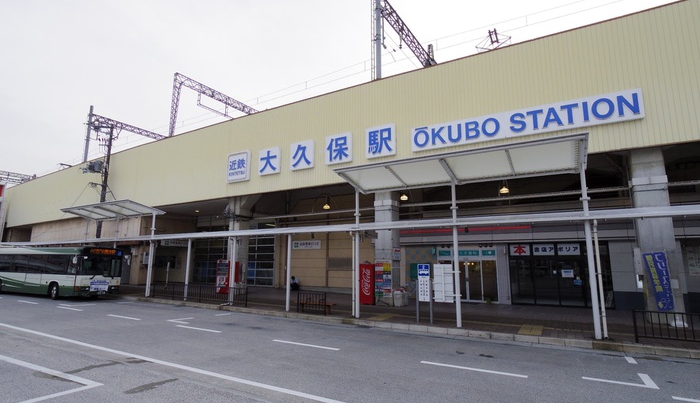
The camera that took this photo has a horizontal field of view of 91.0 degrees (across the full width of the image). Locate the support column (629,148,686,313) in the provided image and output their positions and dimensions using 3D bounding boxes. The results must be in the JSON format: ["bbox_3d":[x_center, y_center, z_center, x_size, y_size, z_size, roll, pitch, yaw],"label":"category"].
[{"bbox_3d":[10.414,1.143,11.837,0.880,5.800,0.900,-5,-10,28],"label":"support column"}]

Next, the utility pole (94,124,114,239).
[{"bbox_3d":[-18.251,0.106,25.377,0.300,12.276,0.300,-5,-10,28],"label":"utility pole"}]

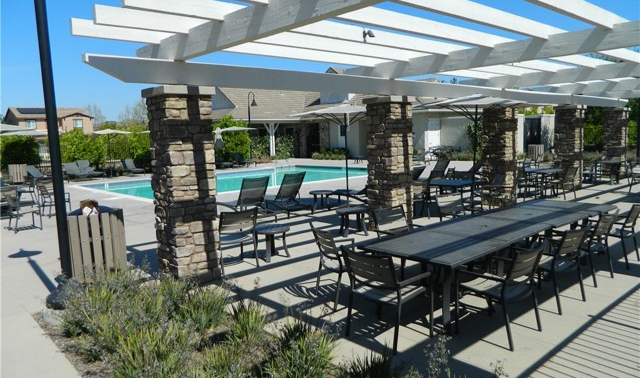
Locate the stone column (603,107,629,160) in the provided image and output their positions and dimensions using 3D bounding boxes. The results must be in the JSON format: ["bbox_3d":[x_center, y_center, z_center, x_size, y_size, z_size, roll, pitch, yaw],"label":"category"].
[{"bbox_3d":[10.771,-1.695,16.869,0.680,2.480,0.680,-7,10,-40],"label":"stone column"}]

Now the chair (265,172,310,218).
[{"bbox_3d":[-0.962,0.067,10.773,0.680,0.980,1.900,-7,10,-40],"label":"chair"}]

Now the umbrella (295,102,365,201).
[{"bbox_3d":[0.677,-0.825,11.507,2.850,2.680,2.850,-2,7,0],"label":"umbrella"}]

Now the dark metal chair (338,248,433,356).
[{"bbox_3d":[0.603,0.912,4.130,0.575,0.850,0.580,-8,8,-41],"label":"dark metal chair"}]

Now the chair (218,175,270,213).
[{"bbox_3d":[-1.817,0.200,10.740,0.680,0.970,1.920,-7,9,-38],"label":"chair"}]

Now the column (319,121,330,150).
[{"bbox_3d":[0.365,-4.078,38.959,0.680,3.050,0.680,-7,8,-40],"label":"column"}]

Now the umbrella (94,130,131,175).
[{"bbox_3d":[-9.375,-1.561,20.650,1.750,2.180,1.750,-7,10,-40],"label":"umbrella"}]

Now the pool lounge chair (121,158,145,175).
[{"bbox_3d":[-10.579,-1.204,26.064,0.680,0.940,1.700,-8,9,-44],"label":"pool lounge chair"}]

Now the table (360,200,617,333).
[{"bbox_3d":[2.371,0.791,5.853,4.200,0.720,1.050,-7,10,-40],"label":"table"}]

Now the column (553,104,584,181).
[{"bbox_3d":[7.568,-1.257,14.035,0.693,2.491,0.693,-7,8,-40],"label":"column"}]

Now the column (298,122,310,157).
[{"bbox_3d":[-1.136,-3.202,30.280,0.620,2.360,0.620,-7,10,-40],"label":"column"}]

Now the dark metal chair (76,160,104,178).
[{"bbox_3d":[-11.248,-0.945,22.491,1.900,0.950,0.680,4,9,40],"label":"dark metal chair"}]

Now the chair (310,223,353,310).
[{"bbox_3d":[0.294,0.844,5.330,0.590,0.870,0.590,-4,7,-20],"label":"chair"}]

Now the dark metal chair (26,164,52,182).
[{"bbox_3d":[-13.181,-0.695,22.303,1.600,0.940,0.690,-2,6,0],"label":"dark metal chair"}]

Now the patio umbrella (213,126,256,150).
[{"bbox_3d":[-5.507,-2.674,29.973,2.300,2.650,2.300,-7,8,-40],"label":"patio umbrella"}]

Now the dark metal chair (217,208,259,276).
[{"bbox_3d":[-1.235,0.705,6.543,0.580,0.850,0.575,-7,8,-36],"label":"dark metal chair"}]

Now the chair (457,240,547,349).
[{"bbox_3d":[1.709,0.926,4.324,0.590,0.870,0.590,-8,9,-41],"label":"chair"}]

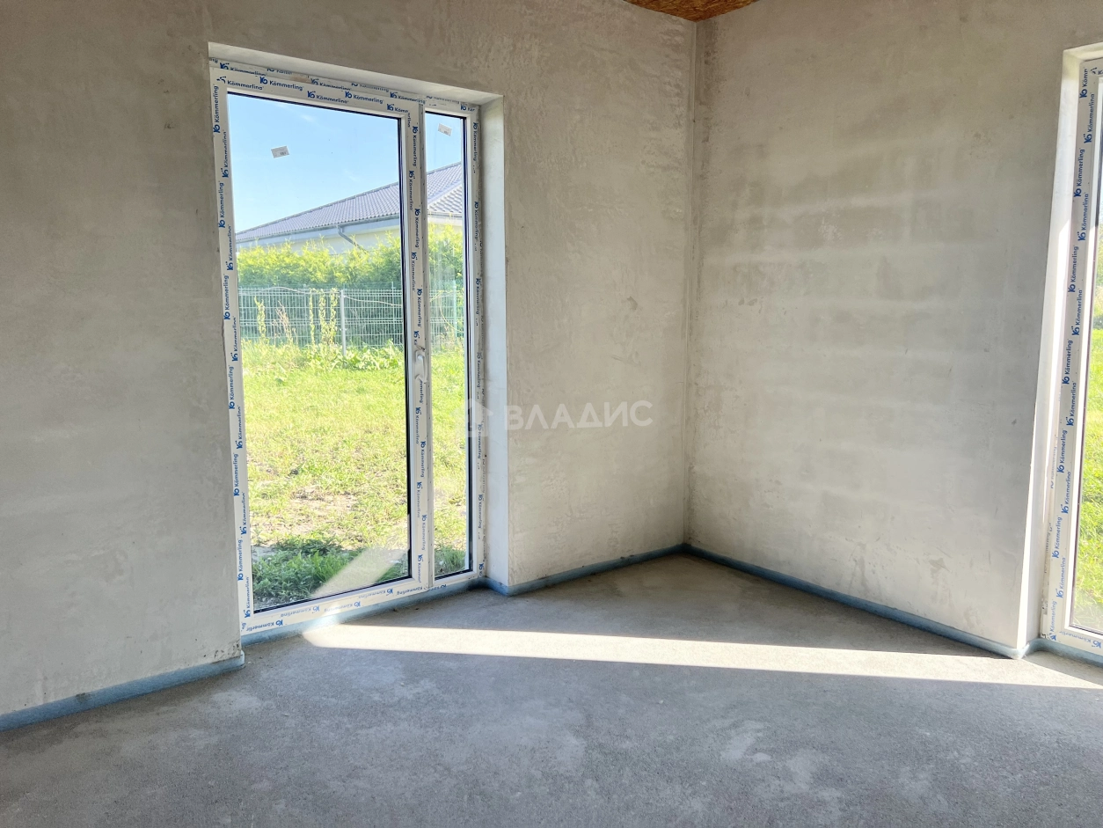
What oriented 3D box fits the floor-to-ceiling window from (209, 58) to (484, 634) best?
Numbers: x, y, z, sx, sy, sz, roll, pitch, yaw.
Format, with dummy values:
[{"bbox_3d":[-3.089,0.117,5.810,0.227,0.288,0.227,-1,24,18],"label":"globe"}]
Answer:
[{"bbox_3d":[-0.805,-0.247,3.459,1.199,2.185,0.090,-6,9,-36],"label":"floor-to-ceiling window"}]

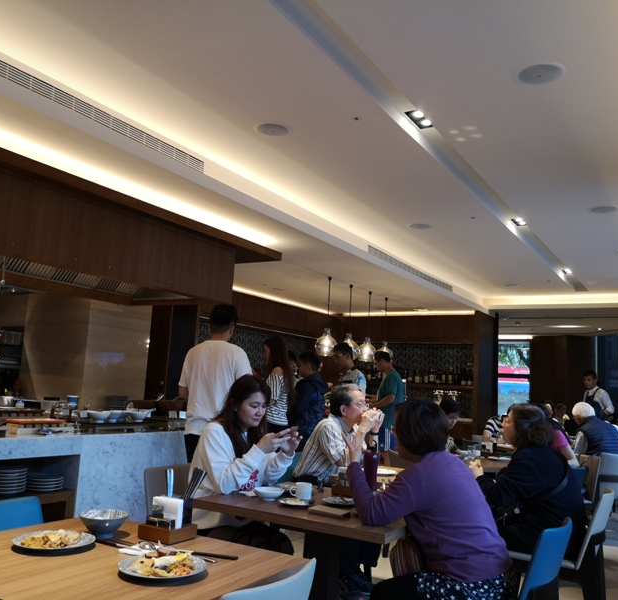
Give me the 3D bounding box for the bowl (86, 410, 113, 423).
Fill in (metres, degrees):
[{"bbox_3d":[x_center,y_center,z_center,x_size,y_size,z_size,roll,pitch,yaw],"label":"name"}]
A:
[{"bbox_3d":[-1.419,0.798,4.238,0.168,0.076,0.168,3,-9,0],"label":"bowl"}]

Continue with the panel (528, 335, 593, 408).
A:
[{"bbox_3d":[4.886,2.004,11.942,1.137,2.578,0.355,-2,-10,33],"label":"panel"}]

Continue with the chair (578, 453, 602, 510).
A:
[{"bbox_3d":[2.208,1.770,5.541,0.550,0.790,0.470,5,-8,-9],"label":"chair"}]

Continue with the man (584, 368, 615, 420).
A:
[{"bbox_3d":[4.105,1.870,8.851,0.380,1.710,0.500,7,-9,-27],"label":"man"}]

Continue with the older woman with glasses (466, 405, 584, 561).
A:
[{"bbox_3d":[1.218,1.206,3.490,0.690,1.259,0.507,-2,-10,33],"label":"older woman with glasses"}]

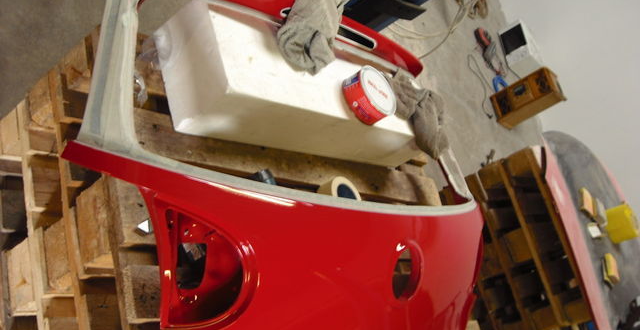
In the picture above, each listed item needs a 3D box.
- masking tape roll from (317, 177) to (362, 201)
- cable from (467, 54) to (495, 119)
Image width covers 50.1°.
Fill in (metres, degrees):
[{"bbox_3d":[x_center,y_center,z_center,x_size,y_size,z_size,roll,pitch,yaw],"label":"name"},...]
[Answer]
[{"bbox_3d":[0.050,0.093,1.705,0.116,0.050,0.116,12,56,-49],"label":"masking tape roll"},{"bbox_3d":[1.266,-0.597,5.208,0.318,0.030,0.603,17,53,-47],"label":"cable"}]

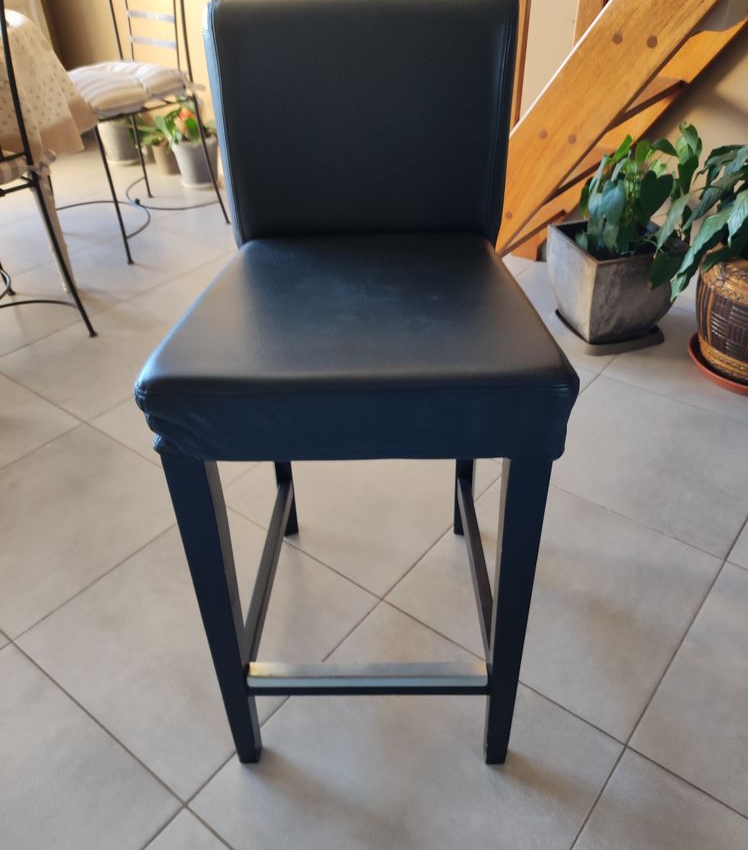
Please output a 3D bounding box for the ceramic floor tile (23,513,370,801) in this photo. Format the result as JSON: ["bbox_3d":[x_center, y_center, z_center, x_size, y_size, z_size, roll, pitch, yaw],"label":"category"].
[{"bbox_3d":[-0.298,0.342,1.251,0.445,0.010,0.445,24,44,31],"label":"ceramic floor tile"}]

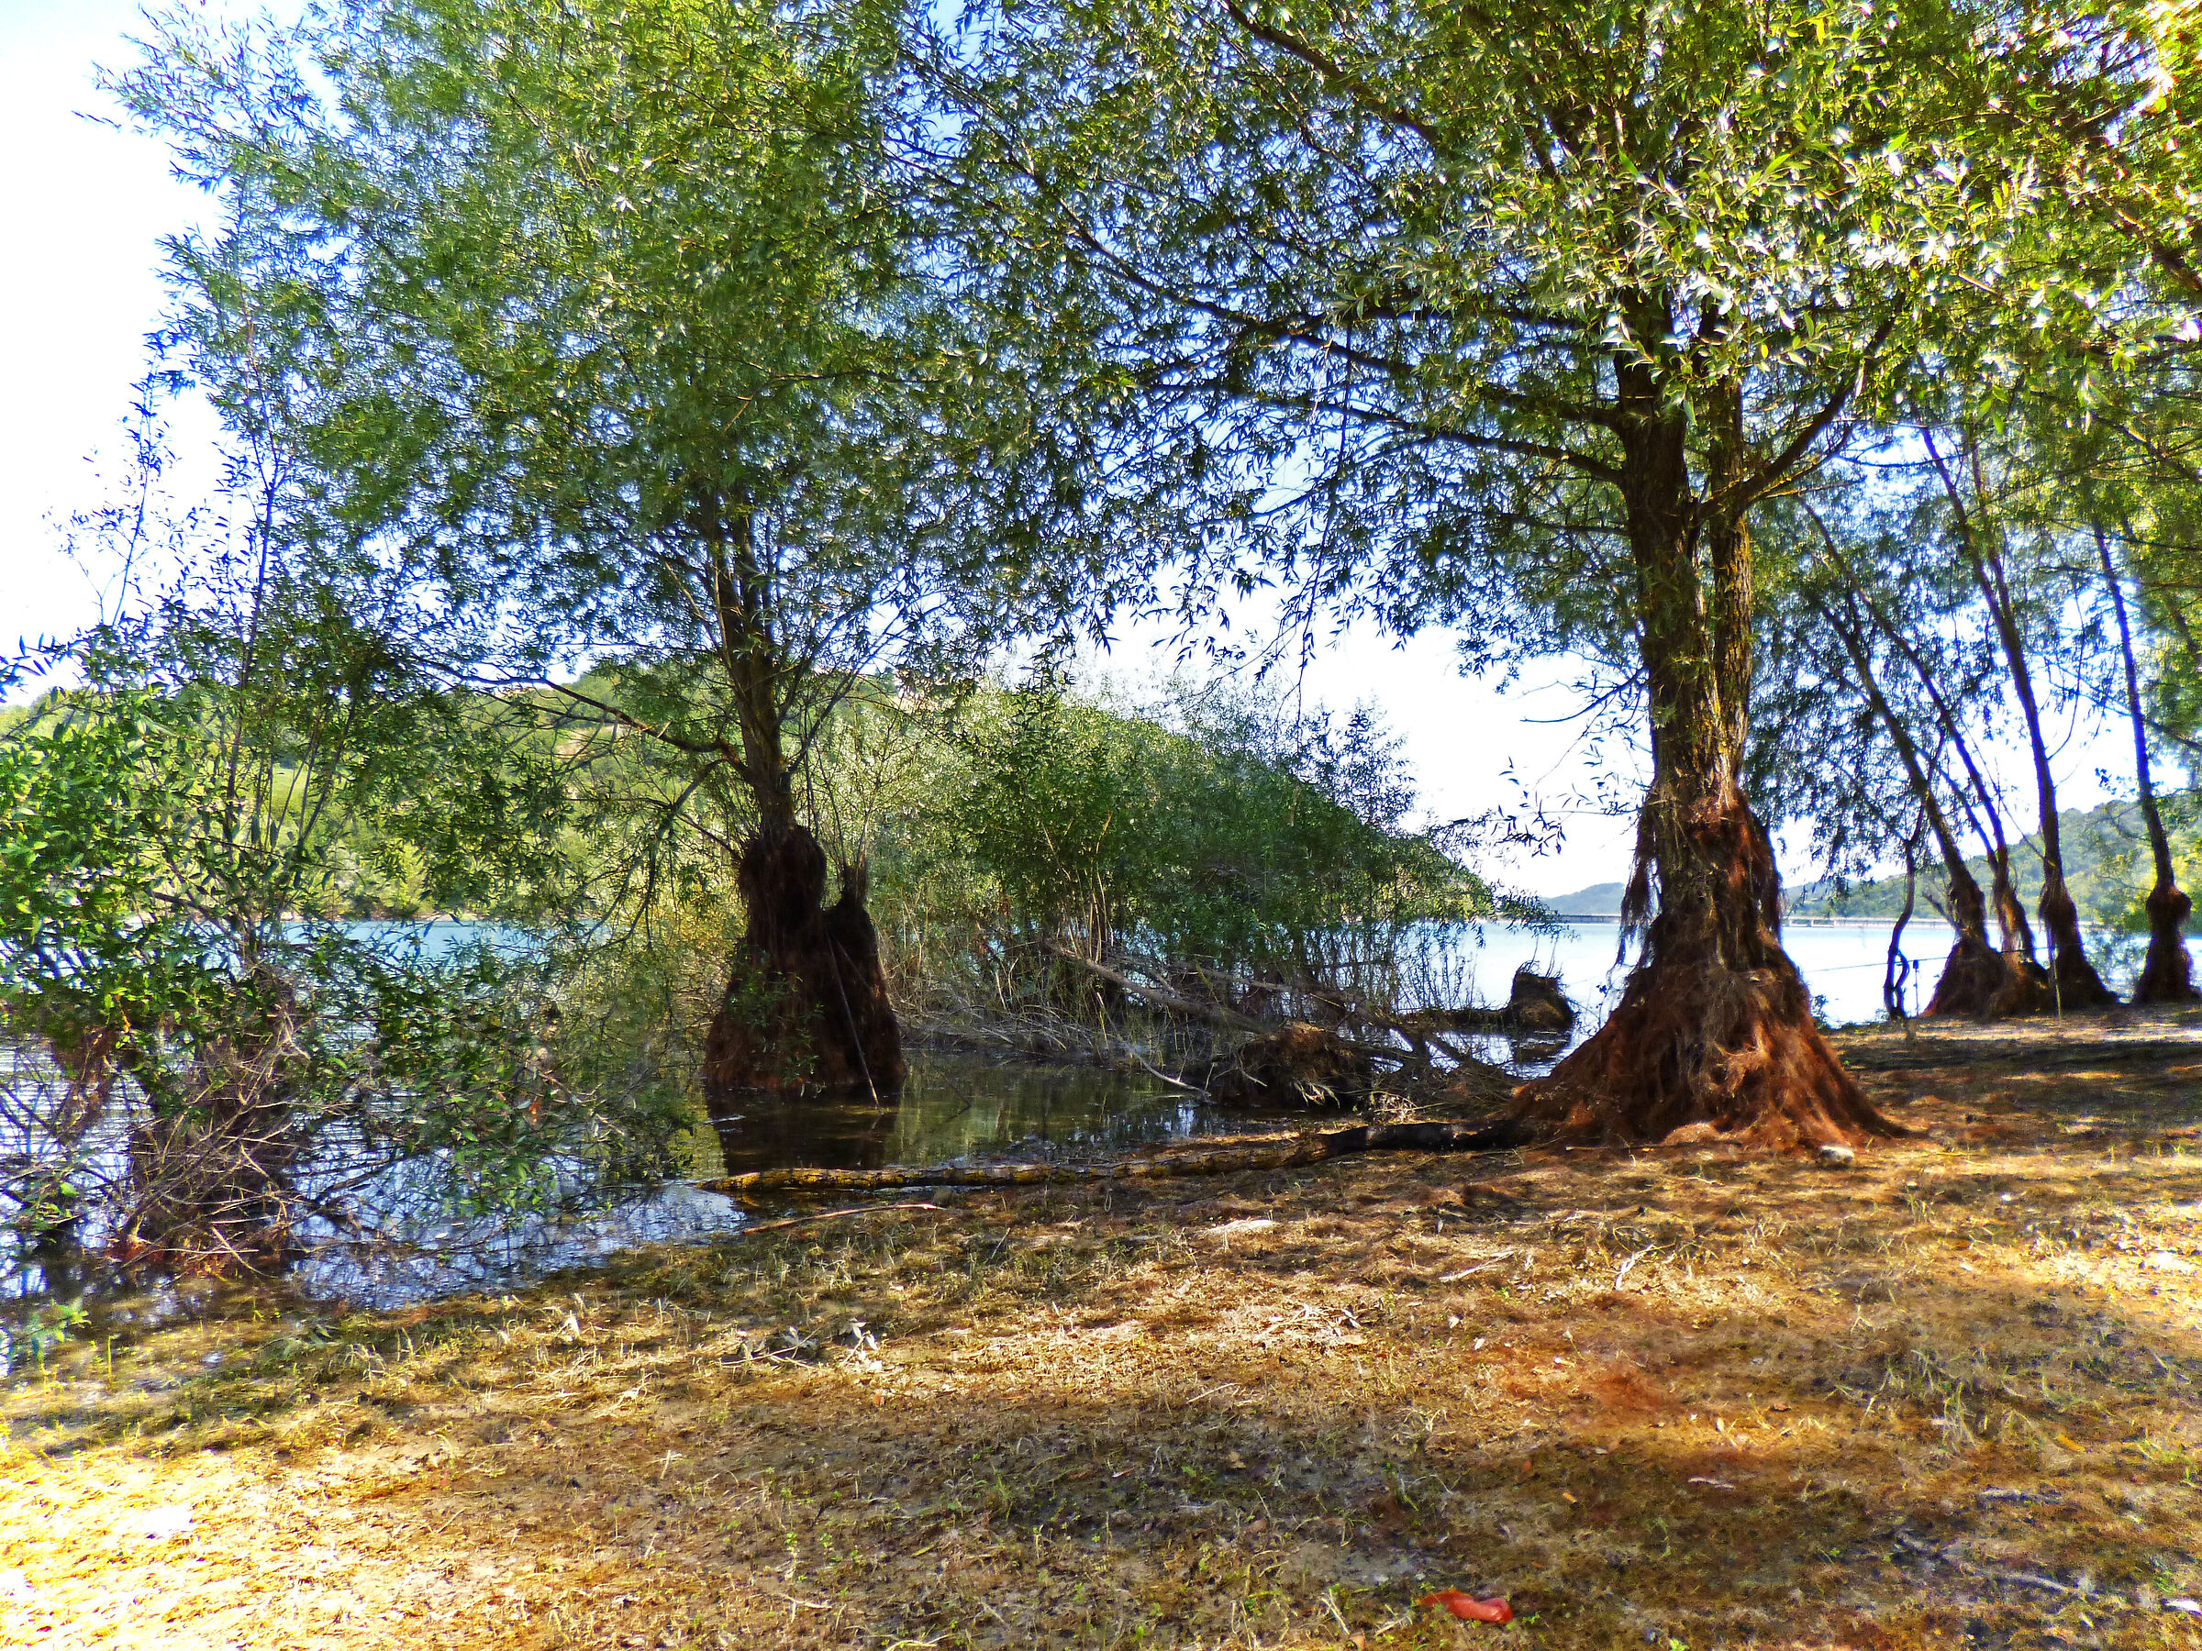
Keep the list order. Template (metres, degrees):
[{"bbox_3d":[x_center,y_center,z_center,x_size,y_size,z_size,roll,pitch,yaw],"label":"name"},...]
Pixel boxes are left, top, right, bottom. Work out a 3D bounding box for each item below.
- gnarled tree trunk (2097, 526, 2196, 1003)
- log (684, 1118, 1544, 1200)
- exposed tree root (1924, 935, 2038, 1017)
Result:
[{"bbox_3d":[19.250,-1.050,28.100,1.500,8.600,1.200,0,-3,0],"label":"gnarled tree trunk"},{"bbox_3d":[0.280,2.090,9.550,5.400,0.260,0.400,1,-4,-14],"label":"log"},{"bbox_3d":[14.300,2.480,24.800,1.600,1.300,1.400,0,-3,0],"label":"exposed tree root"}]

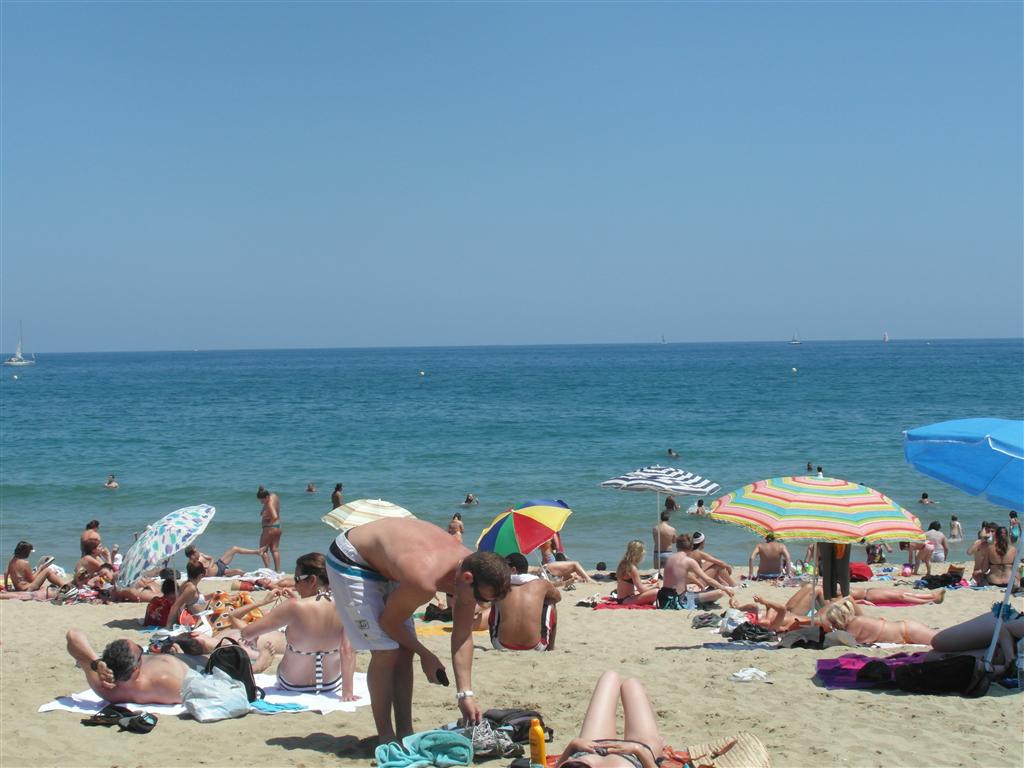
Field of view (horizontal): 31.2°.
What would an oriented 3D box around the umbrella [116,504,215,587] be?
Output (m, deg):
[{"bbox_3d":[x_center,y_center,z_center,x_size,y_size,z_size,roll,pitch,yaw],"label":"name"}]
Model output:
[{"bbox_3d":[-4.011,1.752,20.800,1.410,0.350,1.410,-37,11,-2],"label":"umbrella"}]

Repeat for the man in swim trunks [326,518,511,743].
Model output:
[{"bbox_3d":[-0.449,1.197,8.800,0.860,1.130,0.520,0,1,23],"label":"man in swim trunks"}]

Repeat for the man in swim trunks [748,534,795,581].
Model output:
[{"bbox_3d":[4.234,2.814,30.100,0.660,0.810,0.950,-1,1,0],"label":"man in swim trunks"}]

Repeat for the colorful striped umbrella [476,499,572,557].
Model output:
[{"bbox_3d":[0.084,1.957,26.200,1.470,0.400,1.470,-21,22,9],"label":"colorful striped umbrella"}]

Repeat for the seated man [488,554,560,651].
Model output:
[{"bbox_3d":[0.094,1.779,15.000,0.580,0.770,0.720,-1,1,3],"label":"seated man"}]

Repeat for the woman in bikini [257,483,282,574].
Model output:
[{"bbox_3d":[-4.562,2.709,34.500,0.400,1.600,0.430,0,1,24],"label":"woman in bikini"}]

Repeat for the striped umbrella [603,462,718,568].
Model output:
[{"bbox_3d":[2.470,2.262,30.500,2.000,1.860,2.000,-1,1,0],"label":"striped umbrella"}]

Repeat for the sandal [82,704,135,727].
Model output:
[{"bbox_3d":[-2.326,1.916,10.600,0.300,0.110,0.150,-1,1,-6],"label":"sandal"}]

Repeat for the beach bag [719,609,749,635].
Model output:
[{"bbox_3d":[1.944,2.085,16.100,0.280,0.200,0.240,-1,1,0],"label":"beach bag"}]

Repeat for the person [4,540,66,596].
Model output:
[{"bbox_3d":[-7.207,2.781,27.800,0.980,0.770,0.520,-1,1,-5],"label":"person"}]

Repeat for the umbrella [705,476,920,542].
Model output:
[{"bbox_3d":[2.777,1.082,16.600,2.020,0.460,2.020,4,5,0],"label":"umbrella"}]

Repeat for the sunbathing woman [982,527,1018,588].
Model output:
[{"bbox_3d":[6.939,2.459,26.000,0.520,0.840,0.800,-1,1,6],"label":"sunbathing woman"}]

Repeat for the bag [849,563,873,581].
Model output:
[{"bbox_3d":[5.328,2.891,28.200,0.440,0.310,0.300,-1,1,0],"label":"bag"}]

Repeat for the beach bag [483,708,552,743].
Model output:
[{"bbox_3d":[0.021,1.611,8.650,0.340,0.130,0.240,-1,1,0],"label":"beach bag"}]

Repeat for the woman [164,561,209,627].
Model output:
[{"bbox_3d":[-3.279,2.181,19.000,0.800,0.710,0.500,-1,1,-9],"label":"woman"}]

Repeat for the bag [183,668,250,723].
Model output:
[{"bbox_3d":[-1.659,1.744,10.300,0.370,0.300,0.260,-1,1,0],"label":"bag"}]

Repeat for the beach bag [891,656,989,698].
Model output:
[{"bbox_3d":[2.570,1.751,11.000,0.560,0.210,0.300,-1,1,0],"label":"beach bag"}]

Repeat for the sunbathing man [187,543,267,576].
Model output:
[{"bbox_3d":[-5.230,3.243,33.600,1.520,0.580,0.550,-1,1,0],"label":"sunbathing man"}]

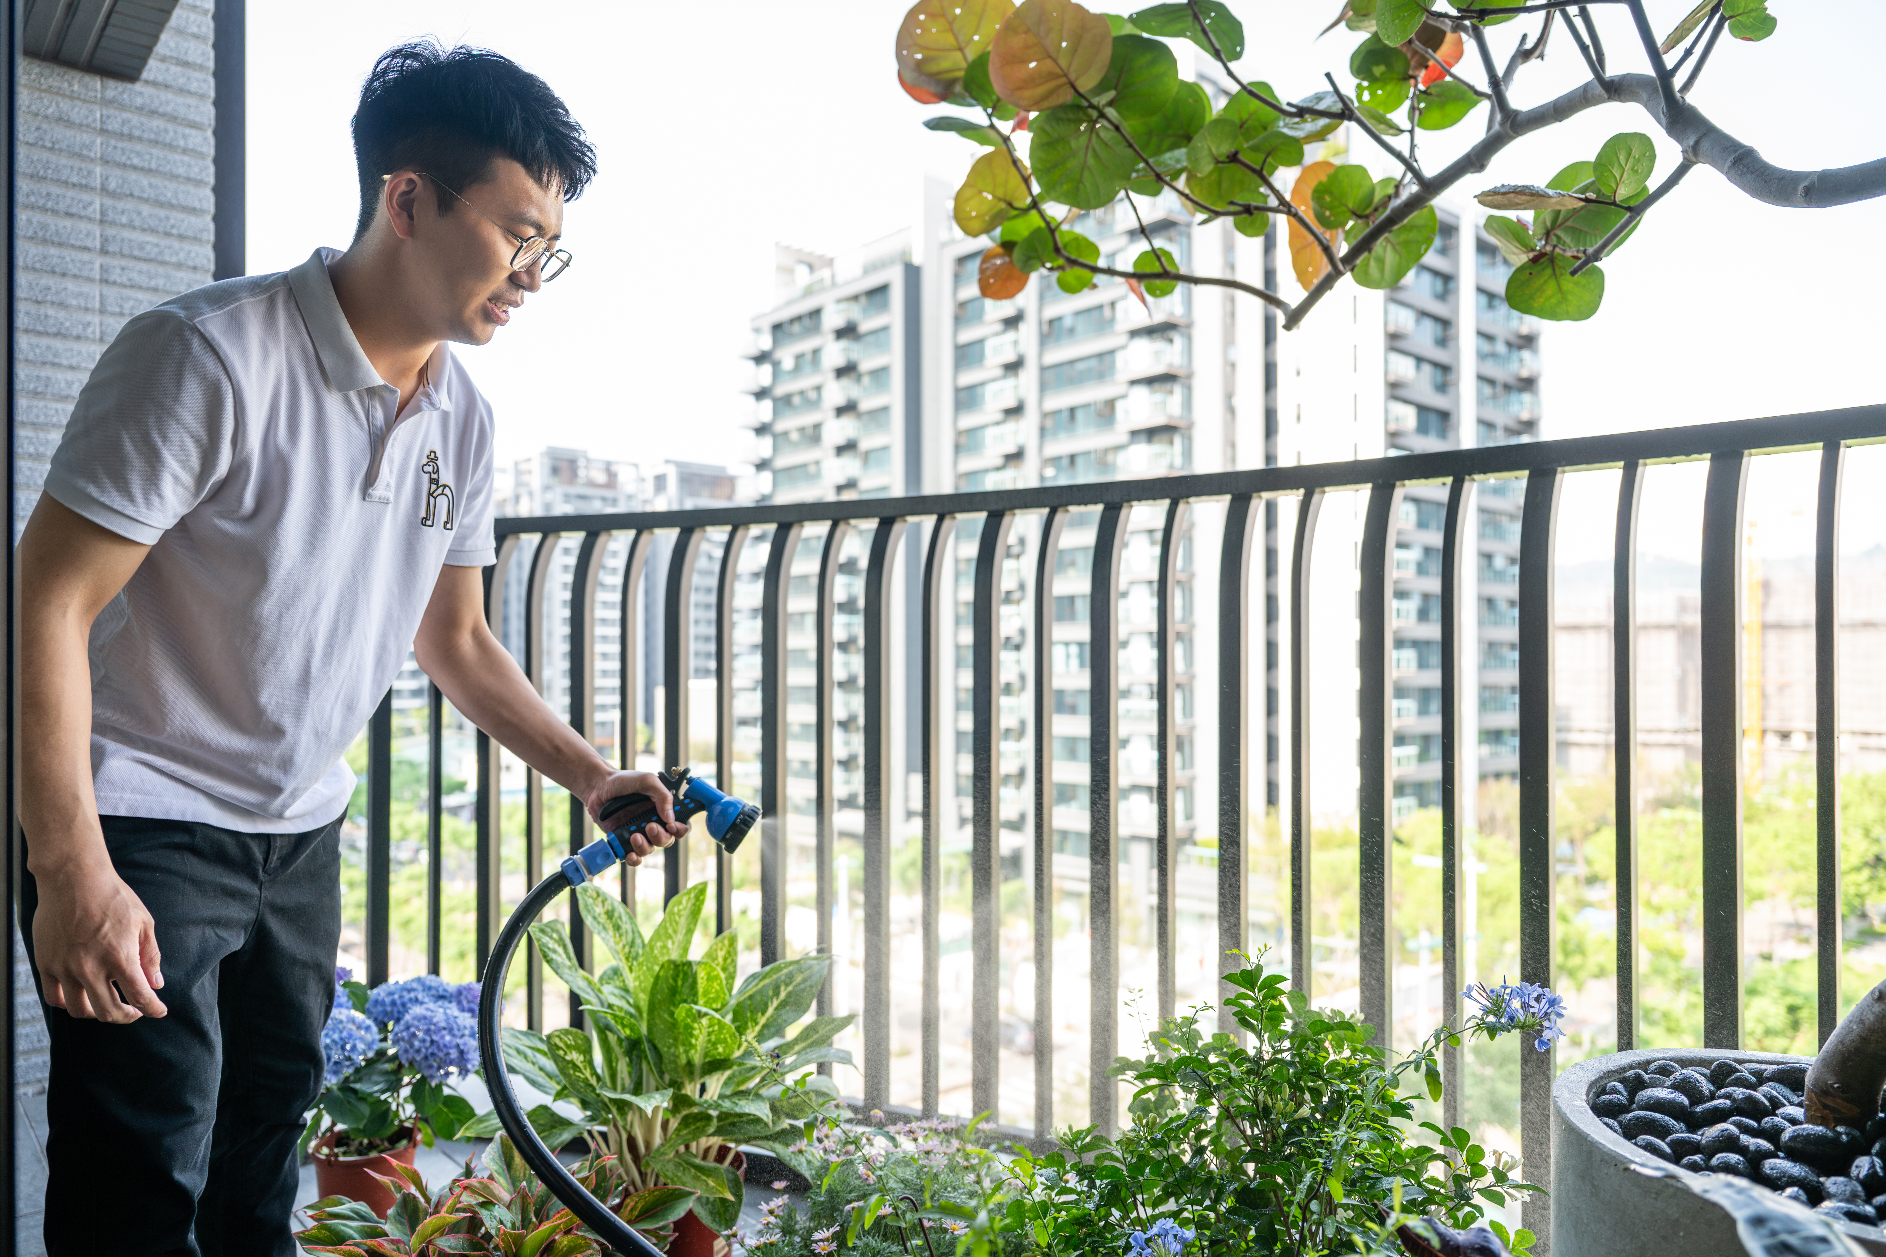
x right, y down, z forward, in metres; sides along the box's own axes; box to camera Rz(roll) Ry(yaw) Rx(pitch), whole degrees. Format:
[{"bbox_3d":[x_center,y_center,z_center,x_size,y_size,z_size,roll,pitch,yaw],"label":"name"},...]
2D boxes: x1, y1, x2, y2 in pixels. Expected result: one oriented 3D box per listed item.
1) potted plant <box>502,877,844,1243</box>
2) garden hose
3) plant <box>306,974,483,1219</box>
[{"bbox_3d":[-0.425,0.690,1.880,0.560,0.620,0.540,0,-1,0],"label":"potted plant"},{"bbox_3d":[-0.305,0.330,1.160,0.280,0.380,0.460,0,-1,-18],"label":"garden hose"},{"bbox_3d":[-0.925,0.785,2.090,0.380,0.450,0.360,0,-1,0],"label":"plant"}]

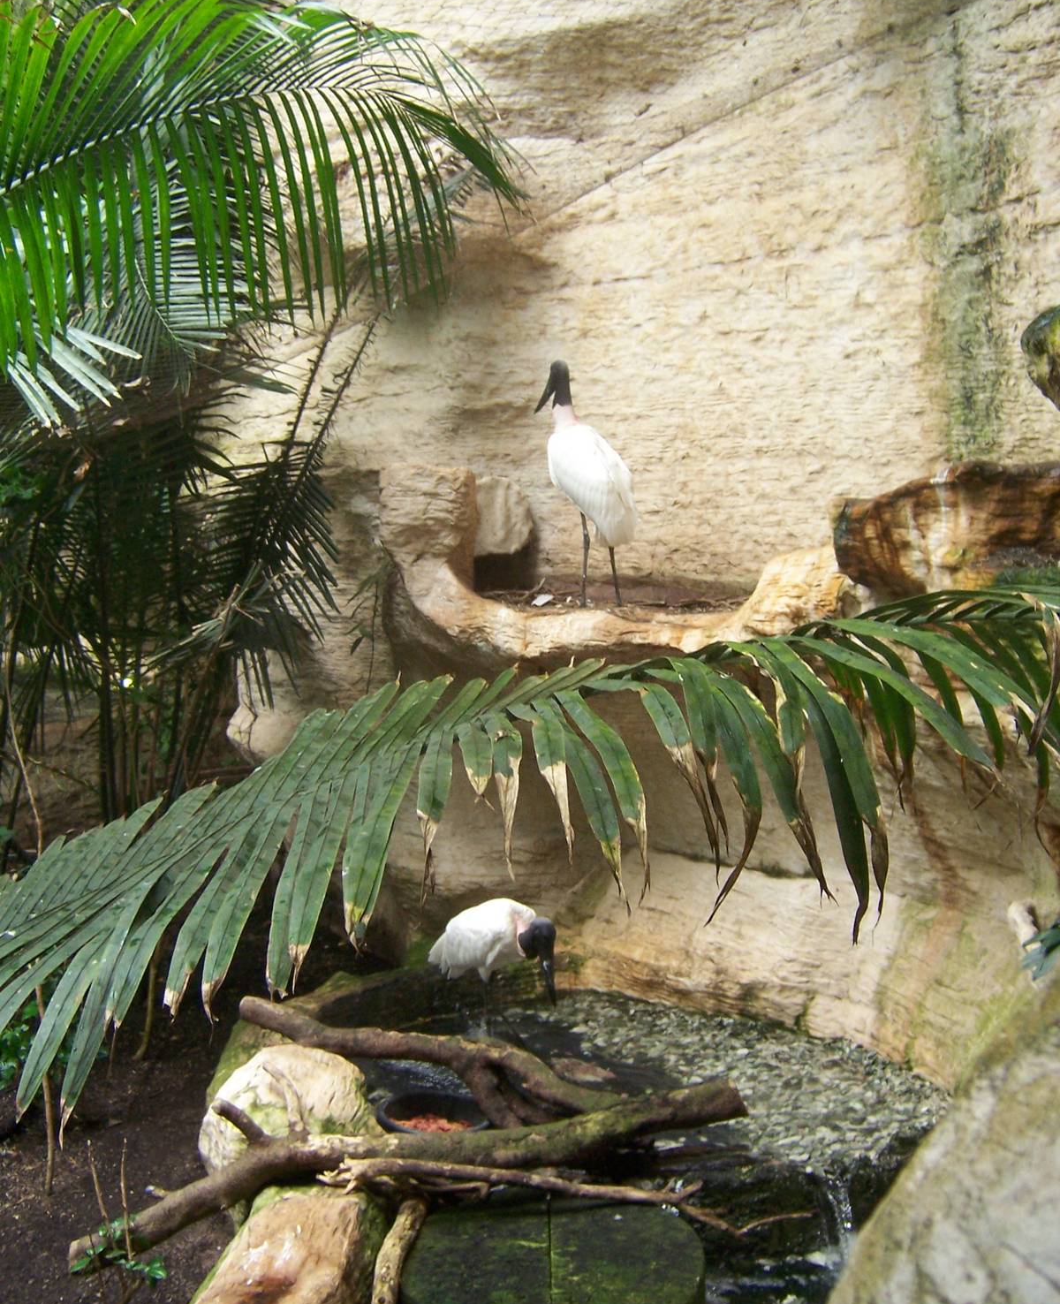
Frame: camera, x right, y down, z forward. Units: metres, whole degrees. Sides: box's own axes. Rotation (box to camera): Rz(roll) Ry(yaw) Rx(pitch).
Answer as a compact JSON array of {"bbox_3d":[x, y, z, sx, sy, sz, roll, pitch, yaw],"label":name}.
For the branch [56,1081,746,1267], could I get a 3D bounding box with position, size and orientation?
[{"bbox_3d":[-0.383,1.681,4.702,2.326,0.391,0.327,-9,5,-9],"label":"branch"}]

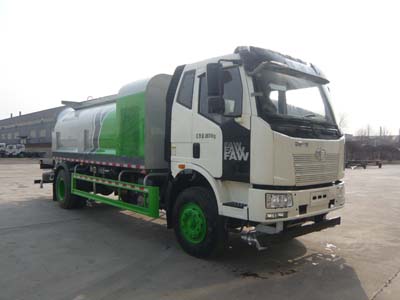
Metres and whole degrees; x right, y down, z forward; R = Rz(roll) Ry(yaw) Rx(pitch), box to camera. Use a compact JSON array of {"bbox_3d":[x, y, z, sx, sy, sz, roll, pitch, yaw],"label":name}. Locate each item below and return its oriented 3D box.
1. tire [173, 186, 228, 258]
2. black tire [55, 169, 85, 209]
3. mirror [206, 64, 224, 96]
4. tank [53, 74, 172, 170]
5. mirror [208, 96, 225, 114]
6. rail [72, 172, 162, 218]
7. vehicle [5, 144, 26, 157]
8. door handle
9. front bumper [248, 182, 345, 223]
[{"bbox_3d":[0.005,1.102,4.963,0.280,1.030,1.030,0,1,-44],"label":"tire"},{"bbox_3d":[-3.434,1.012,8.412,0.300,1.030,1.030,0,1,-44],"label":"black tire"},{"bbox_3d":[0.200,-0.910,4.175,0.220,0.440,0.130,1,1,-5],"label":"mirror"},{"bbox_3d":[-1.613,-0.572,8.093,2.420,1.740,4.500,0,1,-44],"label":"tank"},{"bbox_3d":[0.212,-0.572,4.161,0.200,0.235,0.120,1,1,-5],"label":"mirror"},{"bbox_3d":[-1.906,0.844,6.686,0.100,0.530,3.500,0,1,-44],"label":"rail"},{"bbox_3d":[-32.685,0.141,57.000,2.100,2.250,4.800,1,1,-12],"label":"vehicle"},{"bbox_3d":[-0.051,0.007,4.694,0.050,0.225,0.160,0,1,-44],"label":"door handle"},{"bbox_3d":[1.604,0.713,4.725,2.460,0.450,0.400,0,1,-44],"label":"front bumper"}]

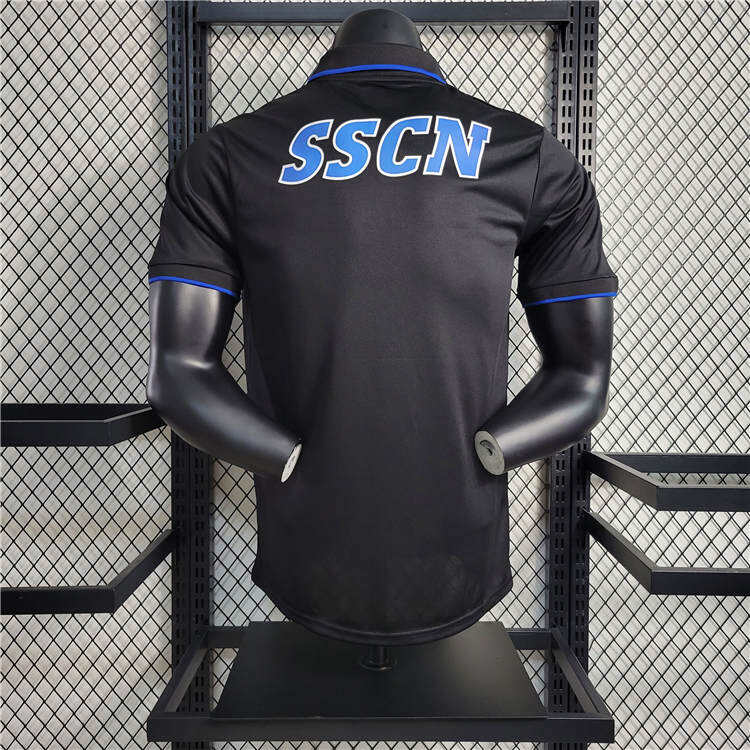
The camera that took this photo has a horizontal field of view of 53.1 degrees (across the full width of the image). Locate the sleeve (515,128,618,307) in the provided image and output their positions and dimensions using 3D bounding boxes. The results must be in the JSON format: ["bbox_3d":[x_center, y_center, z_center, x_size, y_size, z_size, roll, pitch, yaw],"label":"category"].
[{"bbox_3d":[0.251,-0.207,0.990,0.135,0.230,0.150,0,3,0],"label":"sleeve"}]

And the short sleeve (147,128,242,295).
[{"bbox_3d":[-0.238,-0.216,1.000,0.125,0.225,0.150,0,3,0],"label":"short sleeve"}]

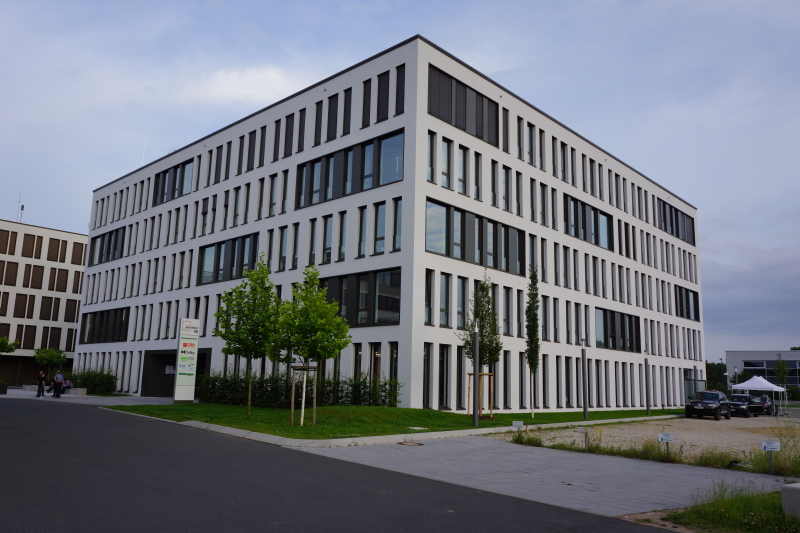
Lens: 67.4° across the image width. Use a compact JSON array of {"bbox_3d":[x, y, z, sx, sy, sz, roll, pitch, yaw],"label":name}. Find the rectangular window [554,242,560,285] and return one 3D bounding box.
[{"bbox_3d":[9.937,-0.142,38.274,0.200,2.779,0.633,-9,-15,44],"label":"rectangular window"}]

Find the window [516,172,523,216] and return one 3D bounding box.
[{"bbox_3d":[7.131,-4.314,35.998,0.200,2.770,0.645,-9,-16,44],"label":"window"}]

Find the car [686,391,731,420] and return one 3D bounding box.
[{"bbox_3d":[19.500,8.740,38.100,1.930,1.730,4.750,-8,-14,39],"label":"car"}]

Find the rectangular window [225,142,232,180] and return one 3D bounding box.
[{"bbox_3d":[-11.952,-7.367,42.123,0.670,2.770,0.200,-8,-15,42],"label":"rectangular window"}]

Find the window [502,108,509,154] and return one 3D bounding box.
[{"bbox_3d":[6.242,-8.099,35.890,0.200,2.760,0.690,-9,-15,44],"label":"window"}]

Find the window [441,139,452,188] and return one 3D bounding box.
[{"bbox_3d":[2.405,-5.367,31.399,0.200,2.781,0.912,-9,-15,44],"label":"window"}]

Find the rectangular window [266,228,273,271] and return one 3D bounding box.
[{"bbox_3d":[-7.952,-0.861,36.931,0.618,2.690,0.200,-8,-14,42],"label":"rectangular window"}]

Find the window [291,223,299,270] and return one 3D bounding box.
[{"bbox_3d":[-6.106,-1.185,35.189,0.641,2.779,0.200,-8,-15,42],"label":"window"}]

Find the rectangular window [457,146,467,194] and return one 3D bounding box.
[{"bbox_3d":[3.407,-5.117,32.402,0.200,2.595,0.931,-9,-15,44],"label":"rectangular window"}]

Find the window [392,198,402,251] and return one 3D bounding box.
[{"bbox_3d":[-0.116,-2.064,29.782,0.651,2.770,0.200,-9,-15,42],"label":"window"}]

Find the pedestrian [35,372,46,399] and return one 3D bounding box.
[{"bbox_3d":[-24.419,8.064,40.950,0.450,1.760,0.520,4,-11,-14],"label":"pedestrian"}]

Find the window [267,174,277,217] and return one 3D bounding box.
[{"bbox_3d":[-7.920,-4.413,37.724,0.940,2.770,0.200,-8,-15,42],"label":"window"}]

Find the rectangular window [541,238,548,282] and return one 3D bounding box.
[{"bbox_3d":[8.913,-0.411,37.301,0.200,2.750,0.669,-9,-15,44],"label":"rectangular window"}]

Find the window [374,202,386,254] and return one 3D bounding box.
[{"bbox_3d":[-1.026,-1.909,30.703,0.868,2.678,0.200,-8,-14,42],"label":"window"}]

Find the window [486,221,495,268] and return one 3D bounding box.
[{"bbox_3d":[5.045,-1.228,33.421,0.200,2.779,0.926,-9,-15,44],"label":"window"}]

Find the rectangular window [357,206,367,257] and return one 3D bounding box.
[{"bbox_3d":[-1.950,-1.772,31.534,0.644,2.698,0.200,-8,-14,42],"label":"rectangular window"}]

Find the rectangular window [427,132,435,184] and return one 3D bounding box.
[{"bbox_3d":[1.606,-5.543,30.508,0.200,2.770,0.665,-9,-16,44],"label":"rectangular window"}]

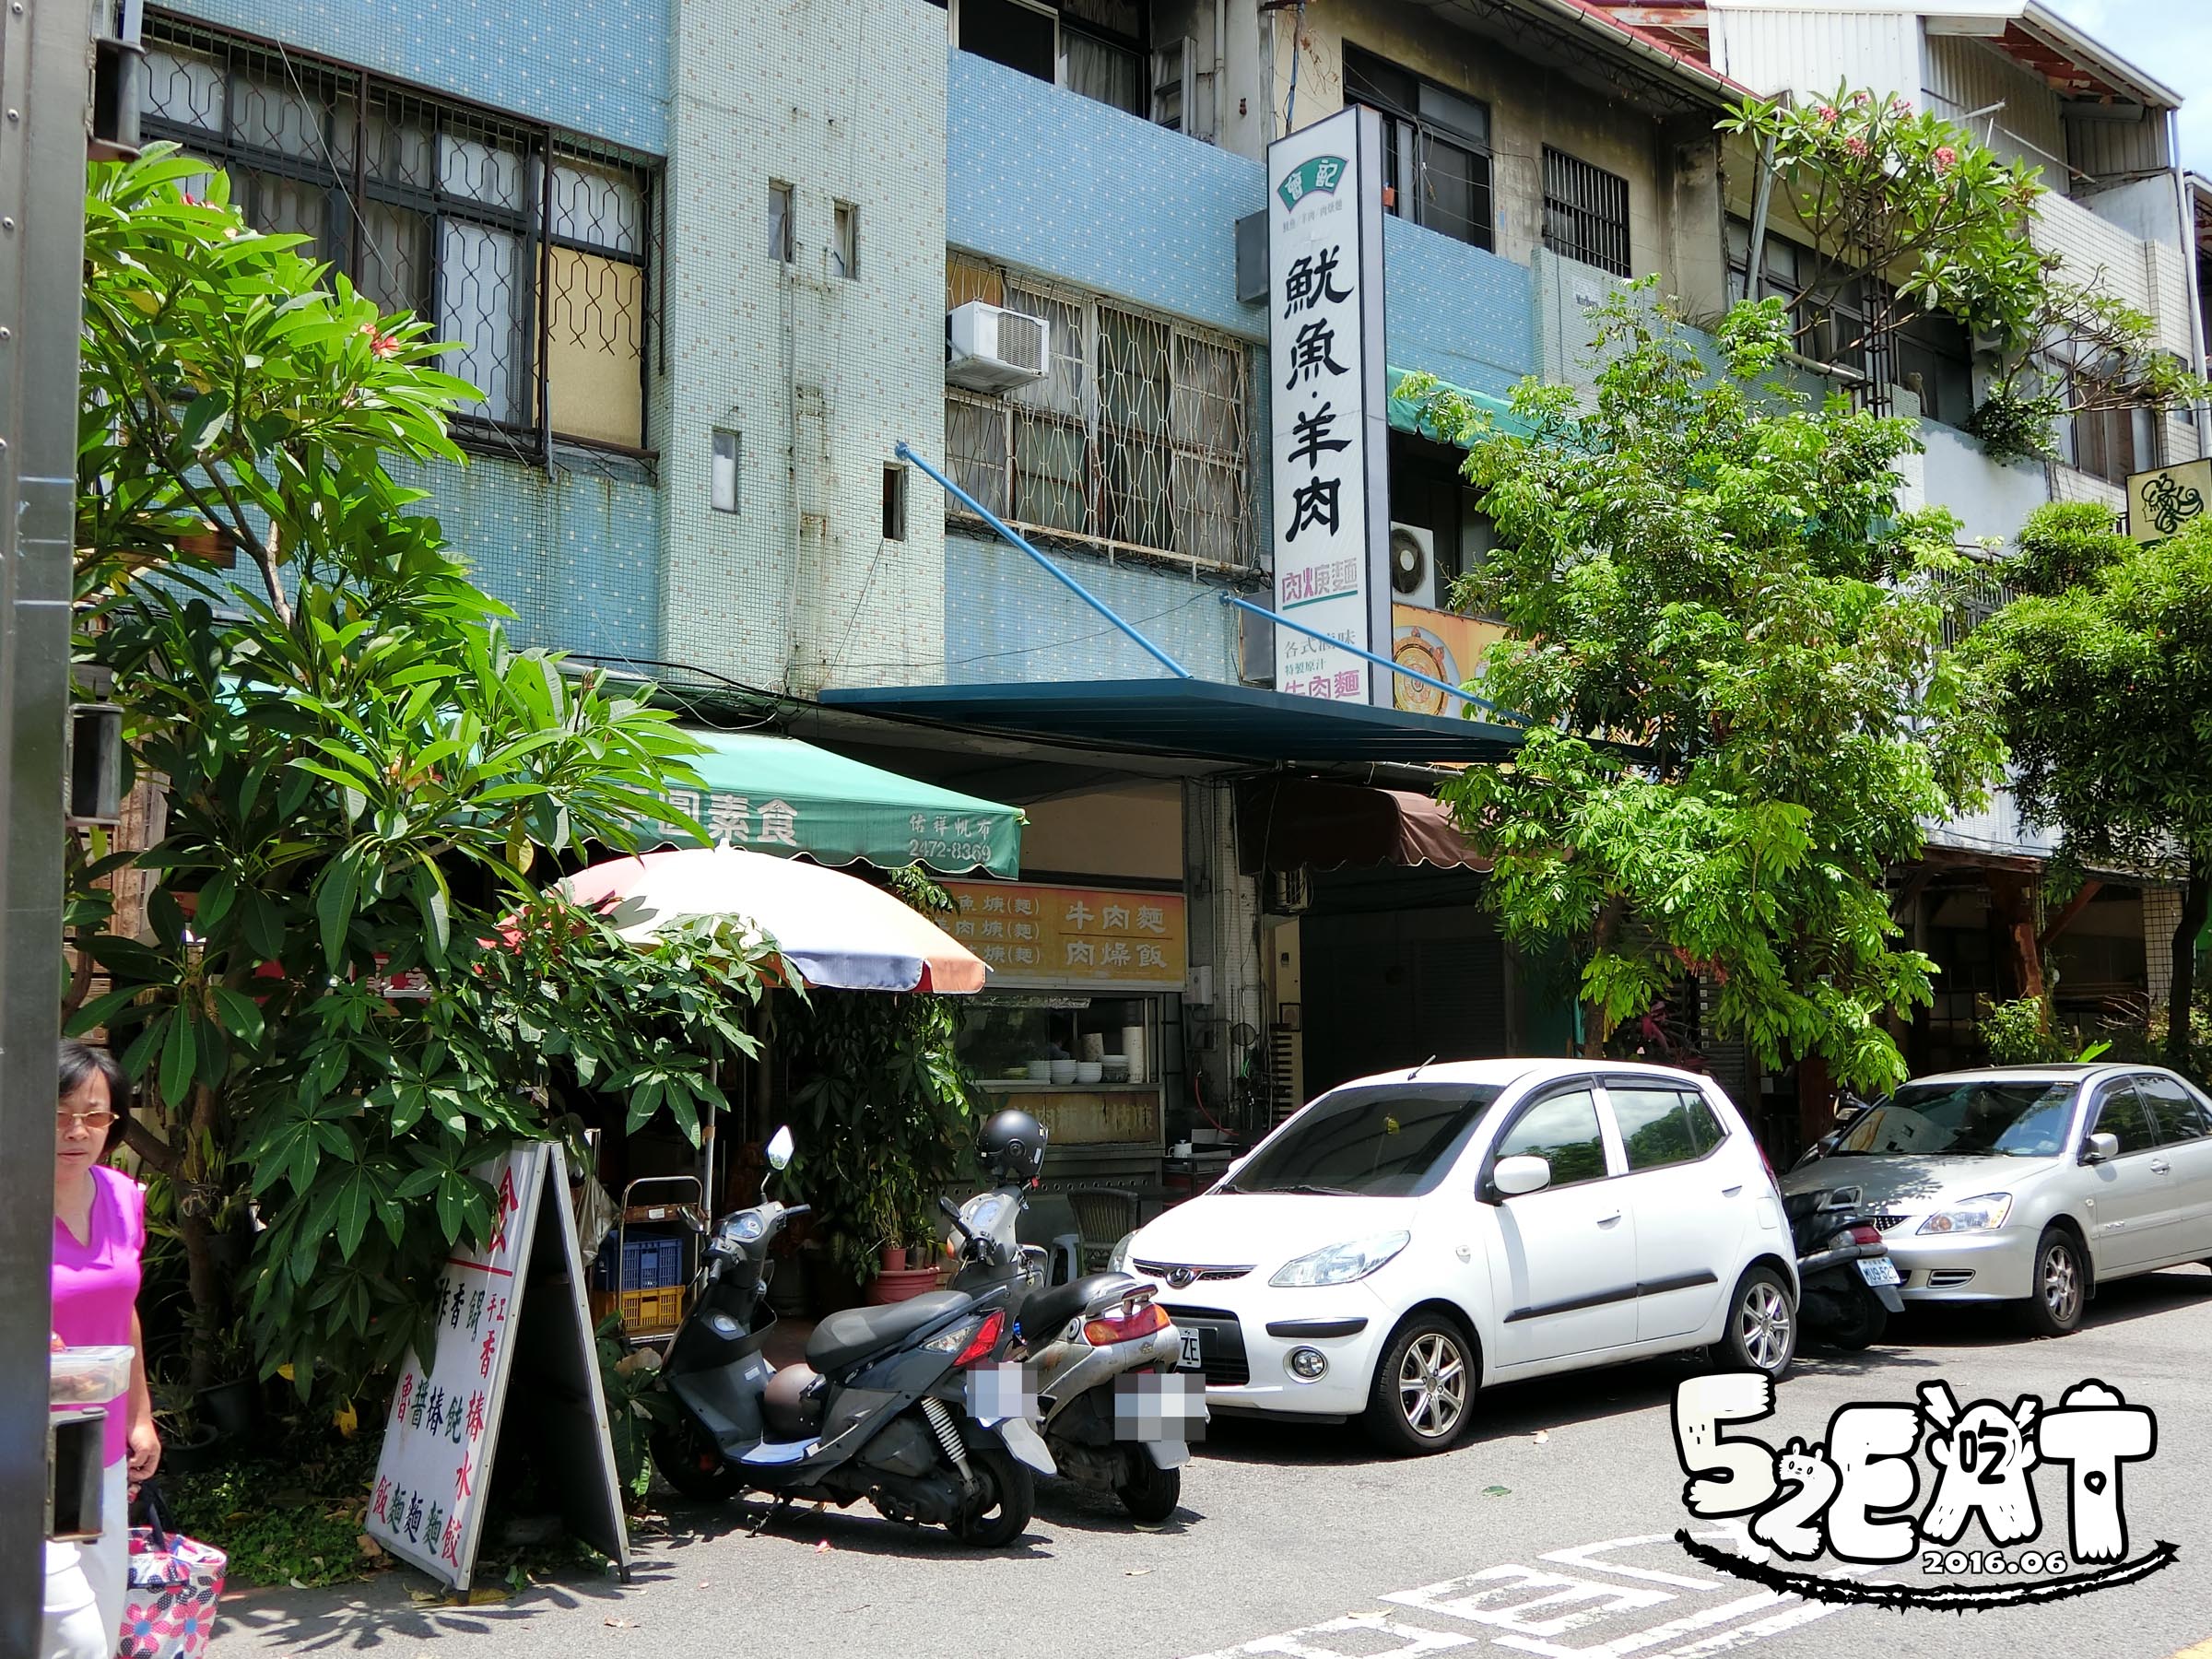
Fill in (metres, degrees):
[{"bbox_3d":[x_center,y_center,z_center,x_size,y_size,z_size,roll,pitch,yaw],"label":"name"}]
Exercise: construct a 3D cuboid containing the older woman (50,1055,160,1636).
[{"bbox_3d":[-1.960,1.169,4.197,0.460,1.560,0.360,3,-7,-30],"label":"older woman"}]

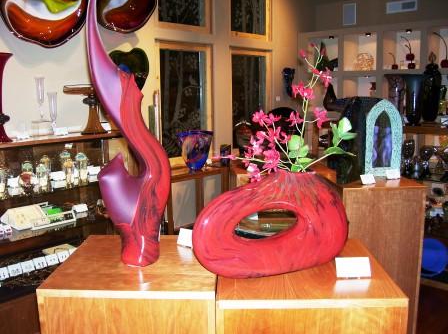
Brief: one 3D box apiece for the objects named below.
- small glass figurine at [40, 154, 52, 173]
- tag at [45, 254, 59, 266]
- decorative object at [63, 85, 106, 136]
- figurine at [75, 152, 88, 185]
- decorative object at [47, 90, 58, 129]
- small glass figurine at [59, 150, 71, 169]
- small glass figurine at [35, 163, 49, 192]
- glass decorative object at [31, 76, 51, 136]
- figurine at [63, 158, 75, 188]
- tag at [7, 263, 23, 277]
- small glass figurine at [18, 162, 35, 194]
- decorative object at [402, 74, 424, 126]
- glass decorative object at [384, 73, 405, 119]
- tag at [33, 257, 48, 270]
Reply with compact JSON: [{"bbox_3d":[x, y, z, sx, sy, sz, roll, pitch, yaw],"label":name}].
[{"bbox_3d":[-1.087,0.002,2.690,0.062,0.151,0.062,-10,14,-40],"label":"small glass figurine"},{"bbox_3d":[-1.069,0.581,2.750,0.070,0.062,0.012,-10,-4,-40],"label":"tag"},{"bbox_3d":[-0.753,-0.331,2.548,0.310,0.272,0.310,9,14,43],"label":"decorative object"},{"bbox_3d":[-0.893,0.004,2.754,0.070,0.189,0.070,-10,14,-40],"label":"figurine"},{"bbox_3d":[-1.012,-0.321,2.613,0.060,0.236,0.060,9,14,43],"label":"decorative object"},{"bbox_3d":[-0.963,-0.020,2.691,0.060,0.160,0.060,9,14,43],"label":"small glass figurine"},{"bbox_3d":[-0.998,0.046,2.425,0.067,0.127,0.067,9,14,43],"label":"small glass figurine"},{"bbox_3d":[-1.068,-0.356,2.576,0.110,0.335,0.100,-10,14,-40],"label":"glass decorative object"},{"bbox_3d":[-0.868,0.025,2.465,0.062,0.149,0.062,9,14,43],"label":"figurine"},{"bbox_3d":[-1.185,0.588,2.498,0.070,0.055,0.030,-10,14,-42],"label":"tag"},{"bbox_3d":[-1.069,0.045,2.385,0.085,0.144,0.082,9,14,43],"label":"small glass figurine"},{"bbox_3d":[1.381,-0.487,3.197,0.150,0.370,0.150,7,13,35],"label":"decorative object"},{"bbox_3d":[1.177,-0.471,3.032,0.152,0.322,0.152,-9,13,-39],"label":"glass decorative object"},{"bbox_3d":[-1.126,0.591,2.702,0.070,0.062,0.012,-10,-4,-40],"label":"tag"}]

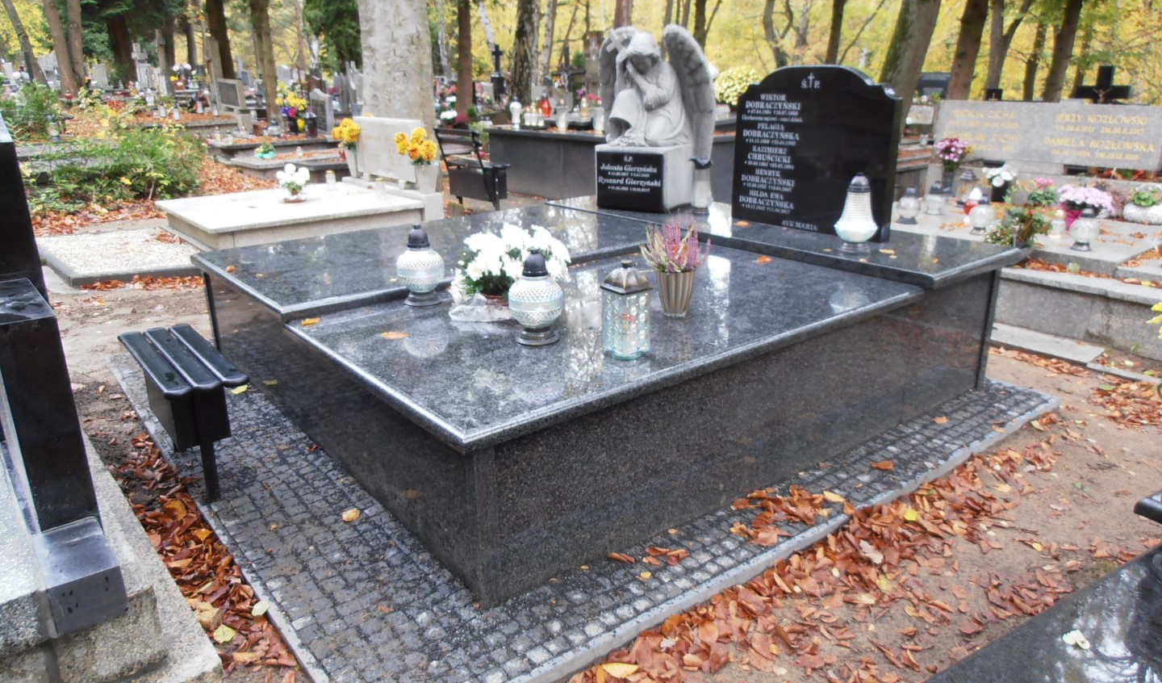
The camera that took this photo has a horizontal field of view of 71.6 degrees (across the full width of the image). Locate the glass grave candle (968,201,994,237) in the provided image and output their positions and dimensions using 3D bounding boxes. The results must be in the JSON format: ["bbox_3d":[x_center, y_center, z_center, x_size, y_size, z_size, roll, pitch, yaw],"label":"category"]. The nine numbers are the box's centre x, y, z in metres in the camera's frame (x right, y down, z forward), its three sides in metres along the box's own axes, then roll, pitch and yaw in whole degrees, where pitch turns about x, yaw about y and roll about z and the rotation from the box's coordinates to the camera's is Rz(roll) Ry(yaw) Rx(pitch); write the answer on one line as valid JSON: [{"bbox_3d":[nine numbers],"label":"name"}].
[{"bbox_3d":[2.529,-0.794,5.078,0.163,0.233,0.163,-12,21,-28],"label":"glass grave candle"}]

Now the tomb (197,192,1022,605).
[{"bbox_3d":[0.029,-0.154,4.034,2.983,0.625,2.772,-15,23,-35],"label":"tomb"}]

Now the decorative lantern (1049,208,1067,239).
[{"bbox_3d":[2.937,-0.726,4.917,0.103,0.185,0.103,-12,21,-28],"label":"decorative lantern"}]

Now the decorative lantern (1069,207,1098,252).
[{"bbox_3d":[2.627,-0.584,4.190,0.152,0.218,0.152,-14,22,-35],"label":"decorative lantern"}]

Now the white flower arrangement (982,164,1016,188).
[{"bbox_3d":[3.200,-1.261,6.167,0.238,0.189,0.255,-12,21,-28],"label":"white flower arrangement"}]

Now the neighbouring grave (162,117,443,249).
[{"bbox_3d":[-2.638,-1.511,7.359,2.054,0.951,2.192,-14,22,-35],"label":"neighbouring grave"}]

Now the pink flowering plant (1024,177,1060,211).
[{"bbox_3d":[3.371,-1.081,5.856,0.220,0.225,0.220,-15,23,-33],"label":"pink flowering plant"}]

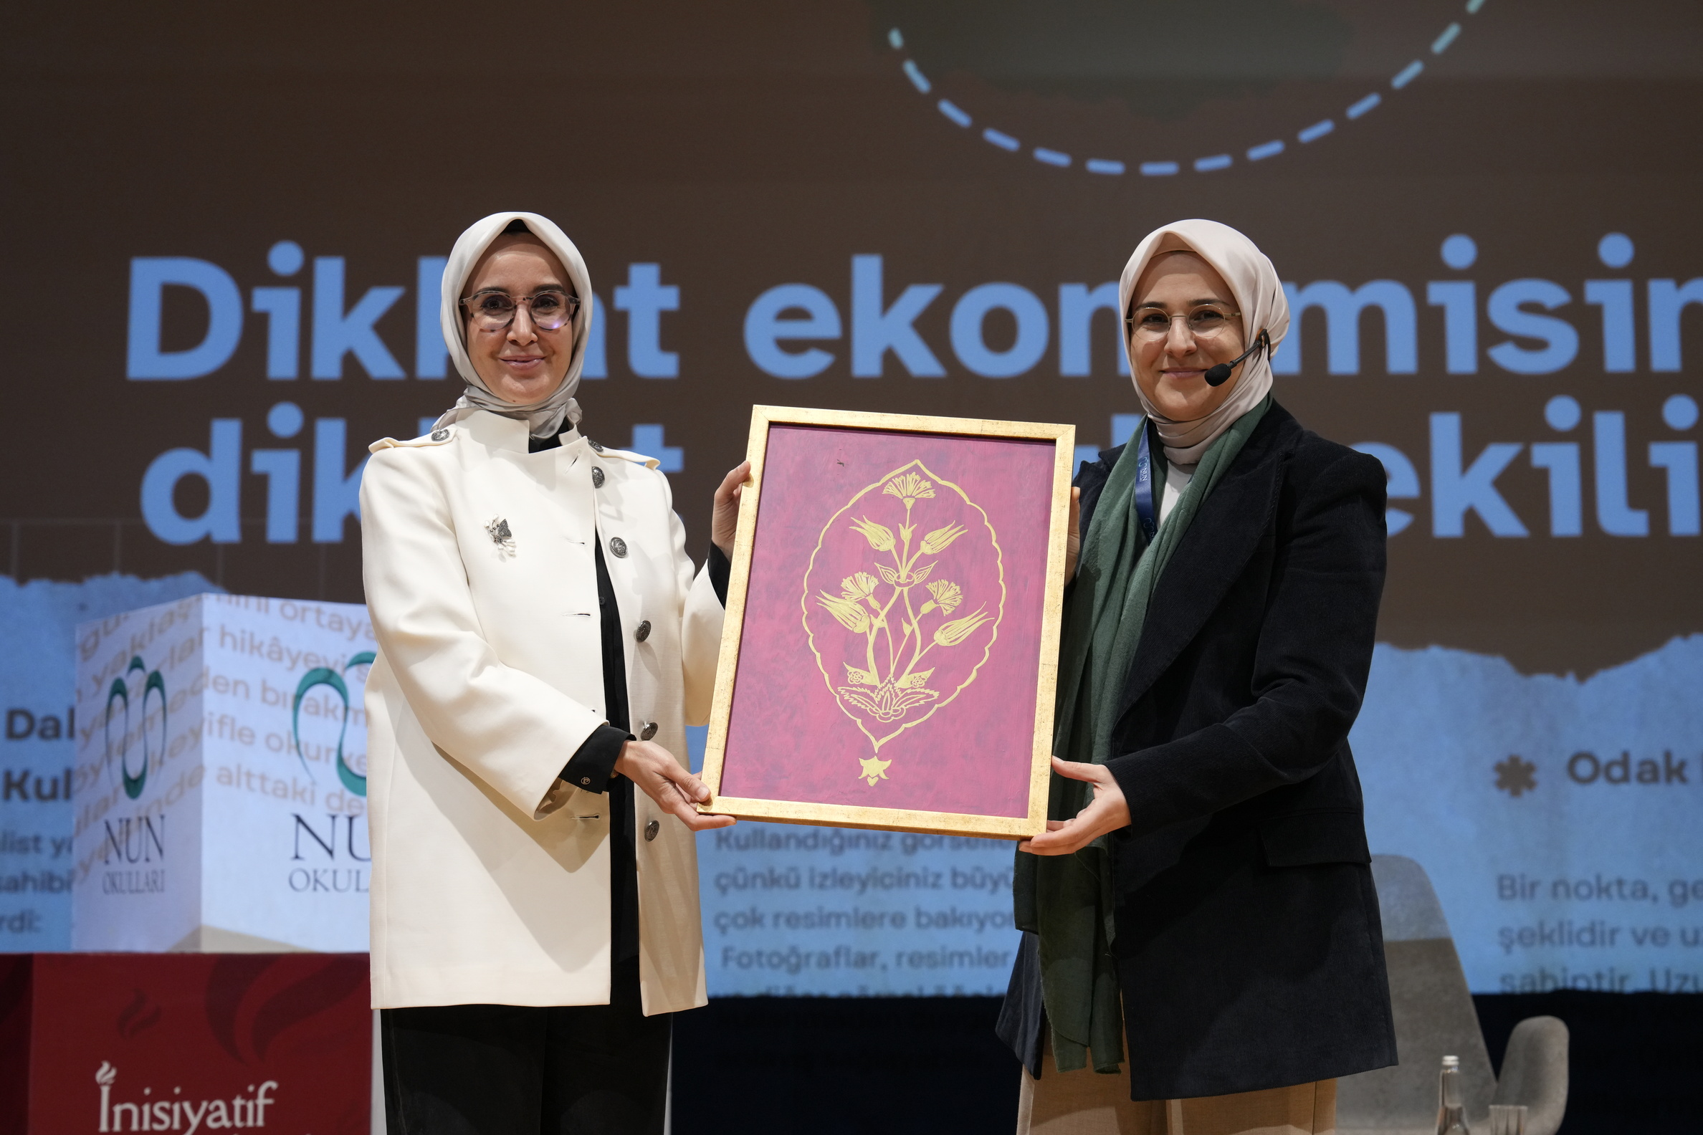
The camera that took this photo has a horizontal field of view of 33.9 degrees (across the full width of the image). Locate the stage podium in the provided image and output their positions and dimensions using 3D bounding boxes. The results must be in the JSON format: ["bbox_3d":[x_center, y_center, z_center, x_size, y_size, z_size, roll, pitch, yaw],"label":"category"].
[{"bbox_3d":[-1.232,0.473,6.082,0.710,0.720,0.710,5,-9,-36],"label":"stage podium"}]

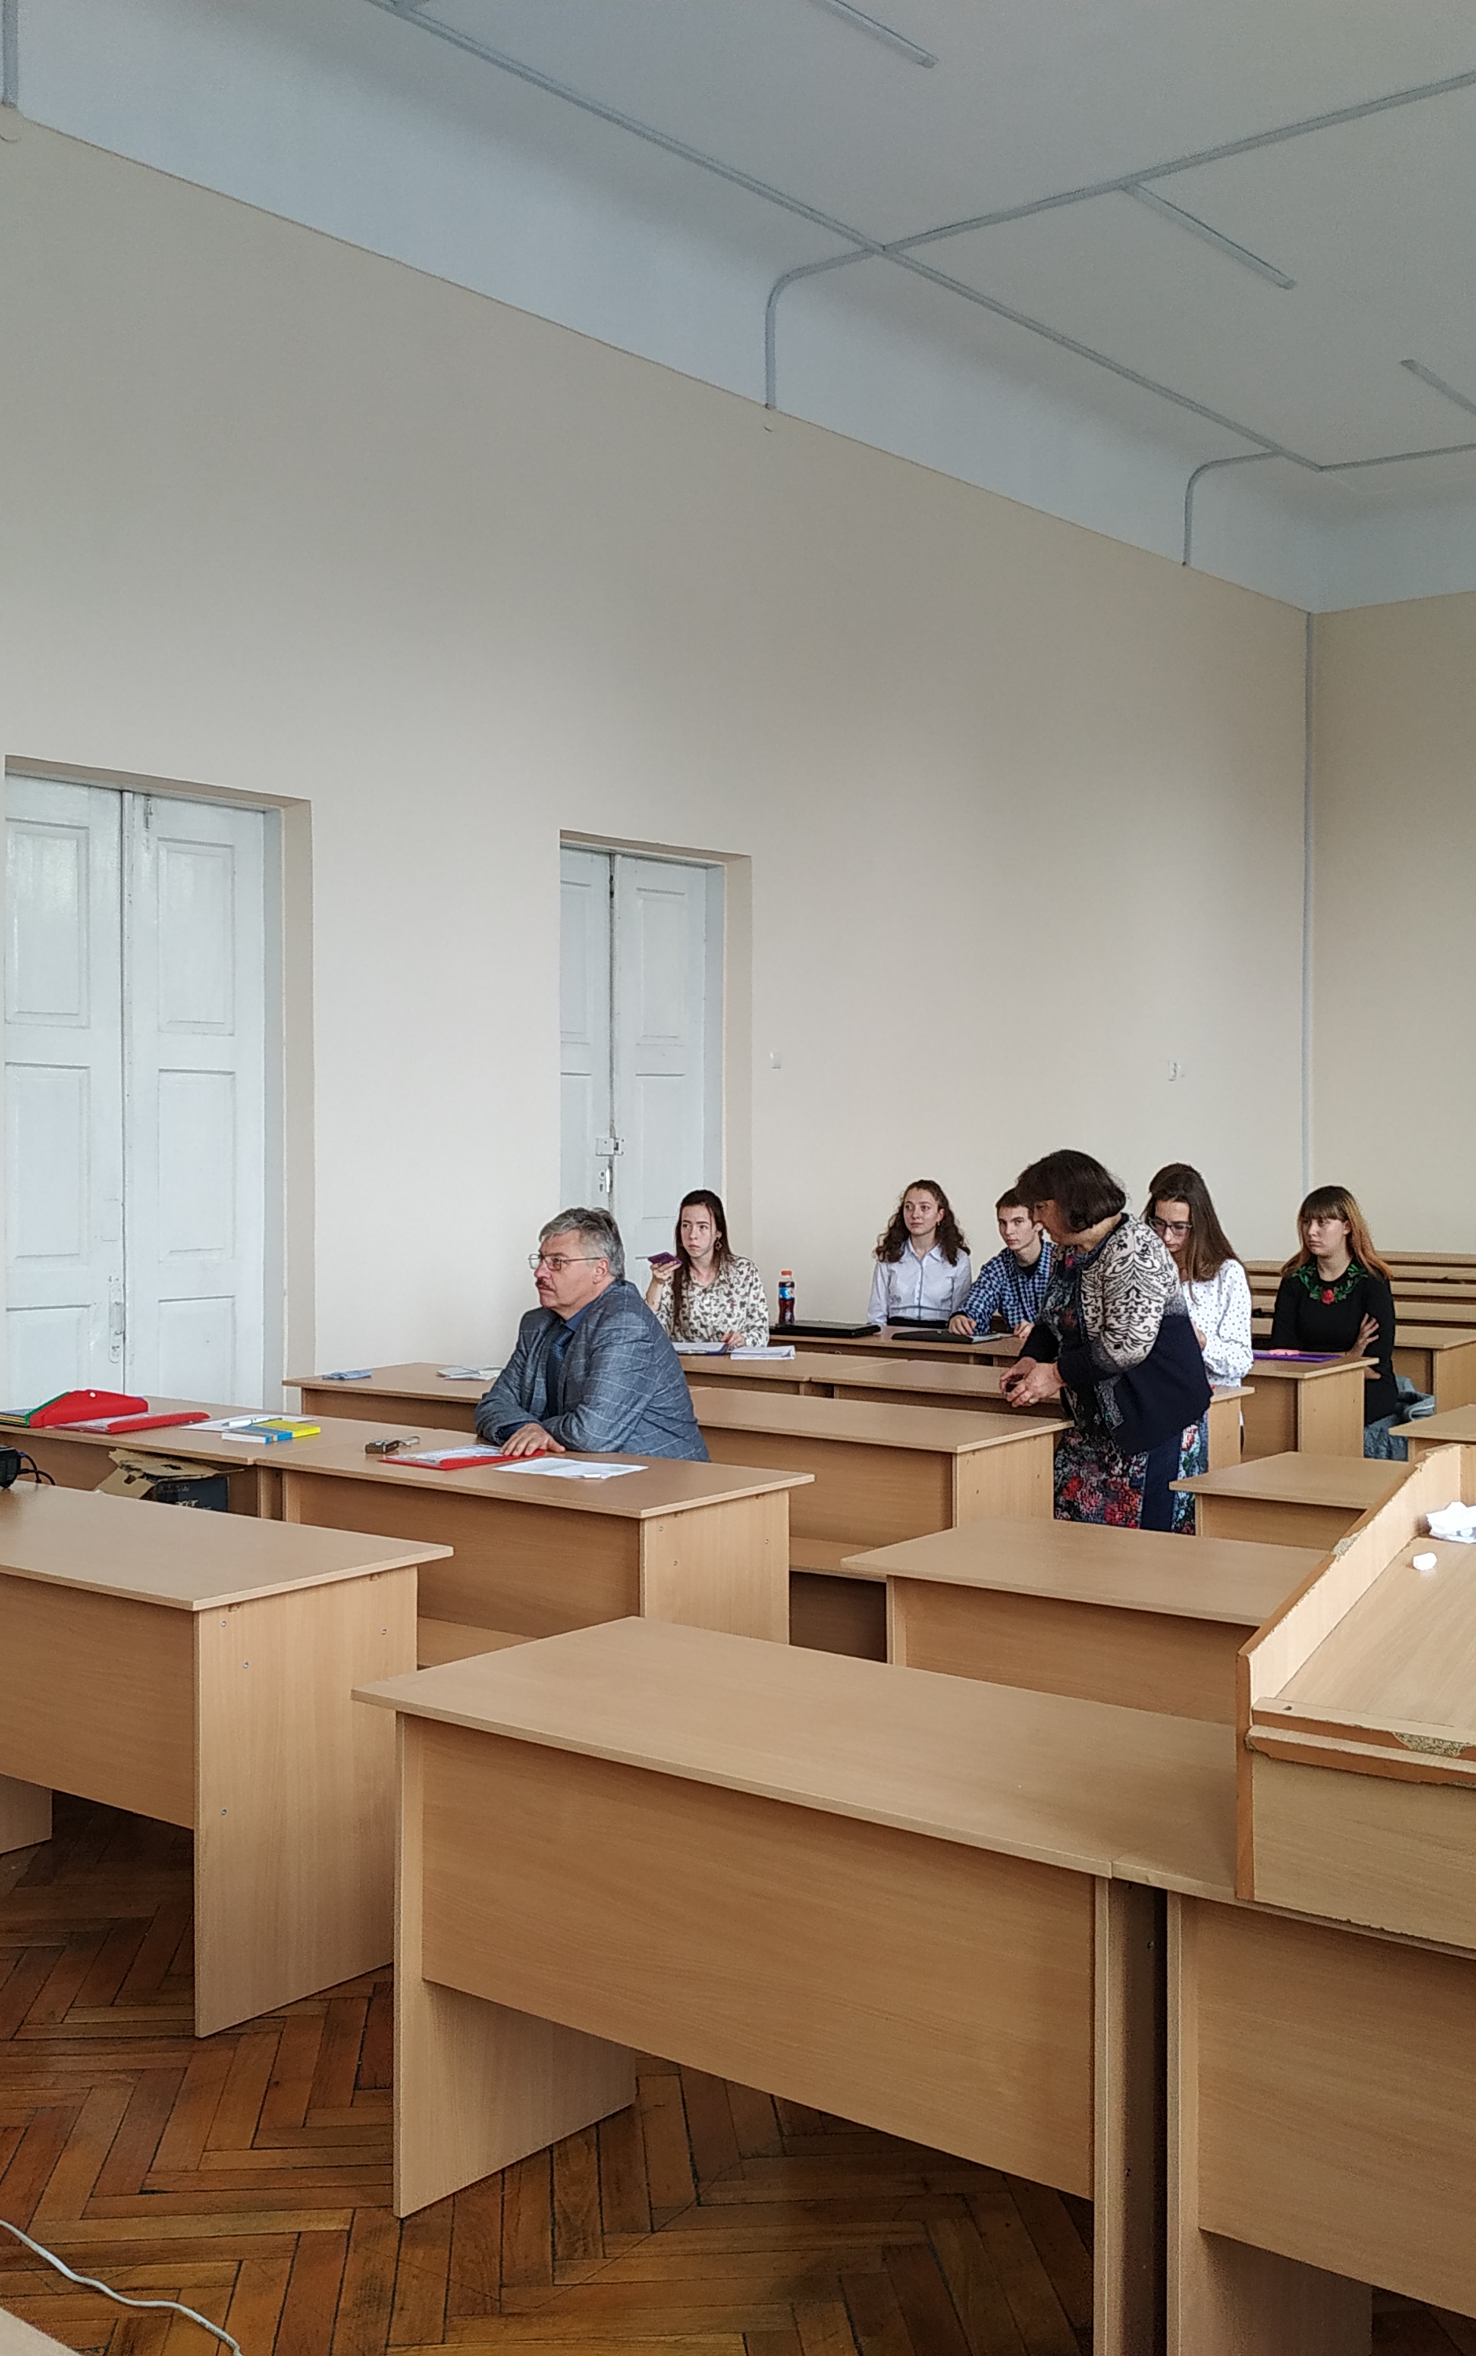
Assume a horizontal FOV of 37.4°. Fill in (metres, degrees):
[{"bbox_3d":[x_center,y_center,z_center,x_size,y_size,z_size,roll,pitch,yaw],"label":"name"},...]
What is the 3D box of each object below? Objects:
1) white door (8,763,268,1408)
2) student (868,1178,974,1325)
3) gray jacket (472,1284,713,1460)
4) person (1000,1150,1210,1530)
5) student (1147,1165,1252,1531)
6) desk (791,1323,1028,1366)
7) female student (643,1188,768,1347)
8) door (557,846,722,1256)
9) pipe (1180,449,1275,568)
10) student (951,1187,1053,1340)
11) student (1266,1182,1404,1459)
[{"bbox_3d":[-2.151,-0.022,7.797,0.088,2.715,1.294,1,2,38],"label":"white door"},{"bbox_3d":[0.641,0.653,8.134,0.490,1.274,0.706,0,2,30],"label":"student"},{"bbox_3d":[-0.336,0.572,5.353,0.540,0.630,0.530,1,2,43],"label":"gray jacket"},{"bbox_3d":[0.905,0.666,5.304,0.530,1.470,0.480,-1,2,-15],"label":"person"},{"bbox_3d":[1.399,0.657,6.787,0.470,1.402,0.650,1,2,38],"label":"student"},{"bbox_3d":[0.515,0.955,7.978,1.200,0.750,0.605,1,2,37],"label":"desk"},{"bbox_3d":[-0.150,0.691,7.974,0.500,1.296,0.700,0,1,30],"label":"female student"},{"bbox_3d":[-0.503,-0.095,9.885,0.088,2.715,1.294,1,2,38],"label":"door"},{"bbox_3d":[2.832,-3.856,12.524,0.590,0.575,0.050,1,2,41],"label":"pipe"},{"bbox_3d":[1.051,0.689,7.983,0.500,1.280,0.680,1,2,37],"label":"student"},{"bbox_3d":[1.941,0.668,7.109,0.490,1.274,0.706,1,2,38],"label":"student"}]

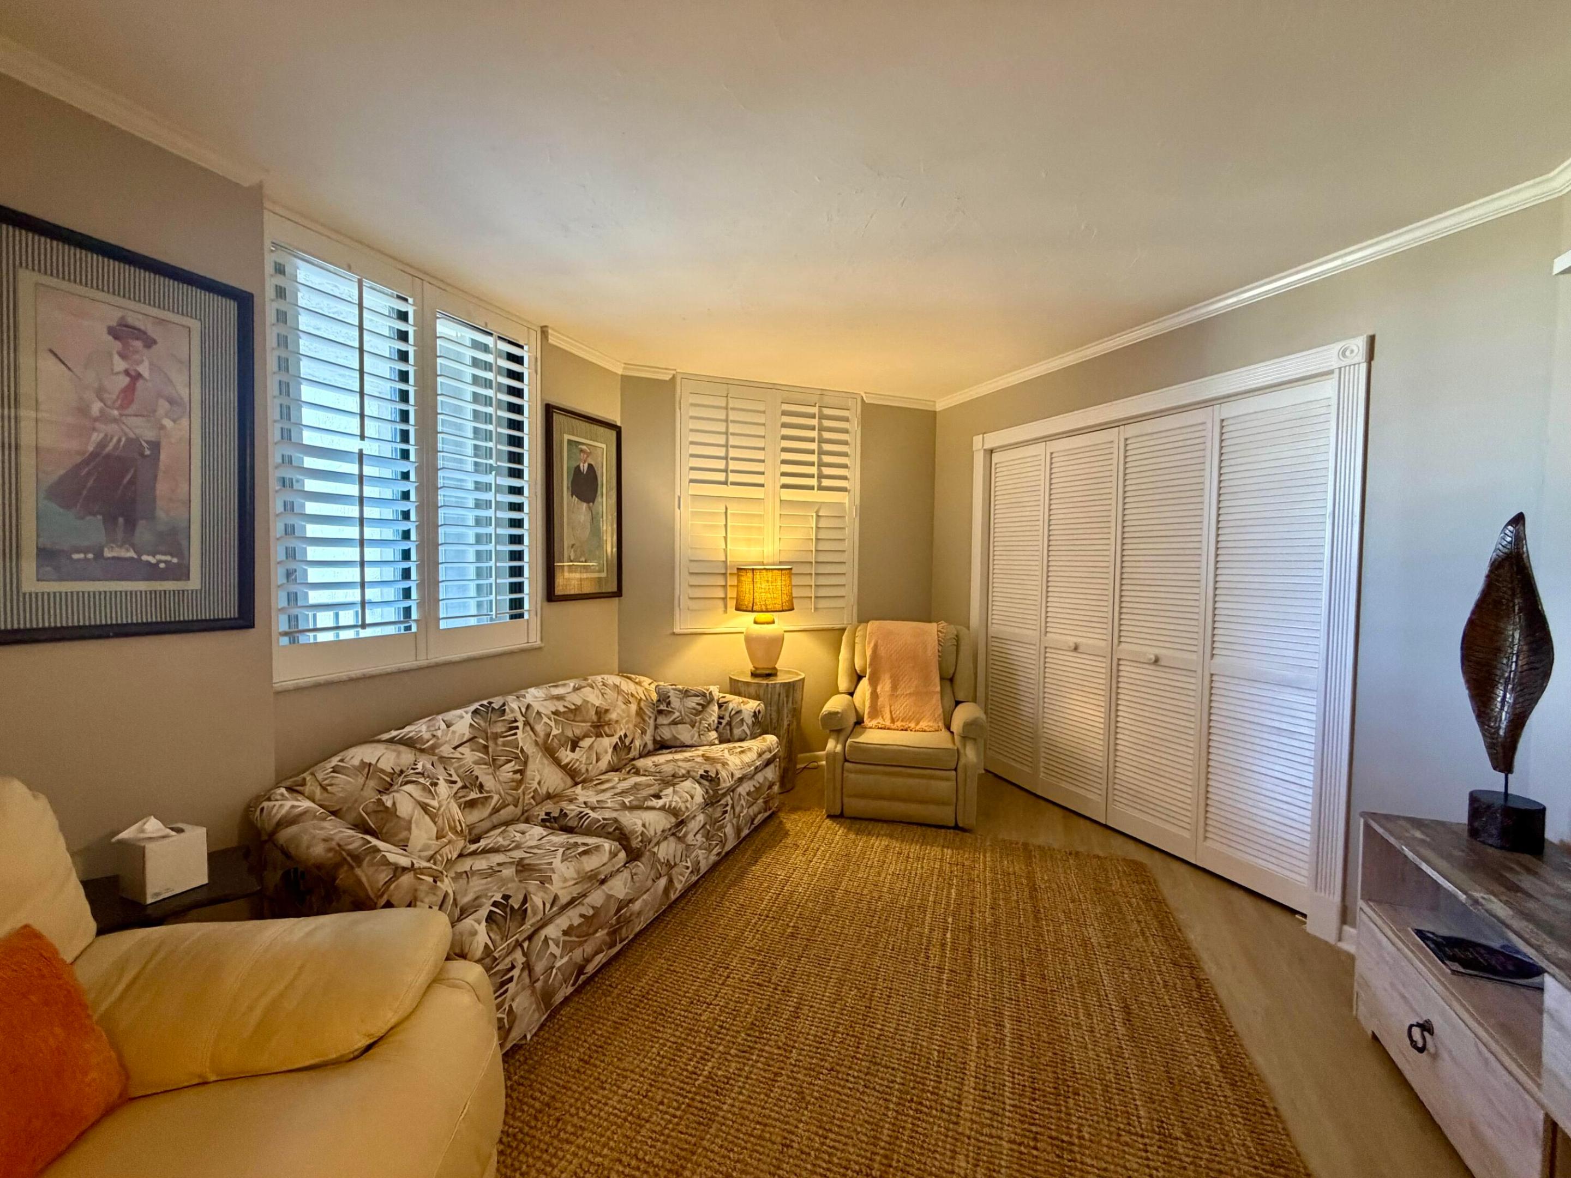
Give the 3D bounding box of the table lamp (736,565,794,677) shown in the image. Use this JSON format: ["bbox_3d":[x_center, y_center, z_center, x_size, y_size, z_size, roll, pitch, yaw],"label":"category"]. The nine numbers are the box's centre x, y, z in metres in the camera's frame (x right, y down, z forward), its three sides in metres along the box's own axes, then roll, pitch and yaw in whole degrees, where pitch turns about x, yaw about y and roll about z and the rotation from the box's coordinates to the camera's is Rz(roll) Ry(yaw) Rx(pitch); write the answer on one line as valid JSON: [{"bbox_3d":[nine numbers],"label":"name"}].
[{"bbox_3d":[-0.119,0.192,3.798,0.349,0.653,0.349,1,3,0],"label":"table lamp"}]

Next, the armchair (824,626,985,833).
[{"bbox_3d":[0.688,0.705,3.717,0.837,0.981,0.897,1,3,11],"label":"armchair"}]

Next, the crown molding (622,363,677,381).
[{"bbox_3d":[-0.775,-1.255,3.688,0.319,0.055,0.045,0,3,-21],"label":"crown molding"}]

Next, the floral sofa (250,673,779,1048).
[{"bbox_3d":[-0.827,0.859,2.637,0.857,0.727,2.192,2,3,22],"label":"floral sofa"}]

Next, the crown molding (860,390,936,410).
[{"bbox_3d":[0.790,-1.266,4.303,0.578,0.055,0.045,0,3,-21],"label":"crown molding"}]

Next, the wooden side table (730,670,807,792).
[{"bbox_3d":[-0.116,0.852,3.803,0.448,0.658,0.448,1,3,0],"label":"wooden side table"}]

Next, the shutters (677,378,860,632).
[{"bbox_3d":[-0.079,-0.502,3.989,1.206,1.534,0.060,0,3,-21],"label":"shutters"}]

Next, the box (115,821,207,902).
[{"bbox_3d":[-1.512,0.662,1.542,0.112,0.133,0.115,2,3,20],"label":"box"}]

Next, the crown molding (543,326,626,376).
[{"bbox_3d":[-1.039,-1.243,3.348,0.045,0.055,0.618,2,3,22],"label":"crown molding"}]

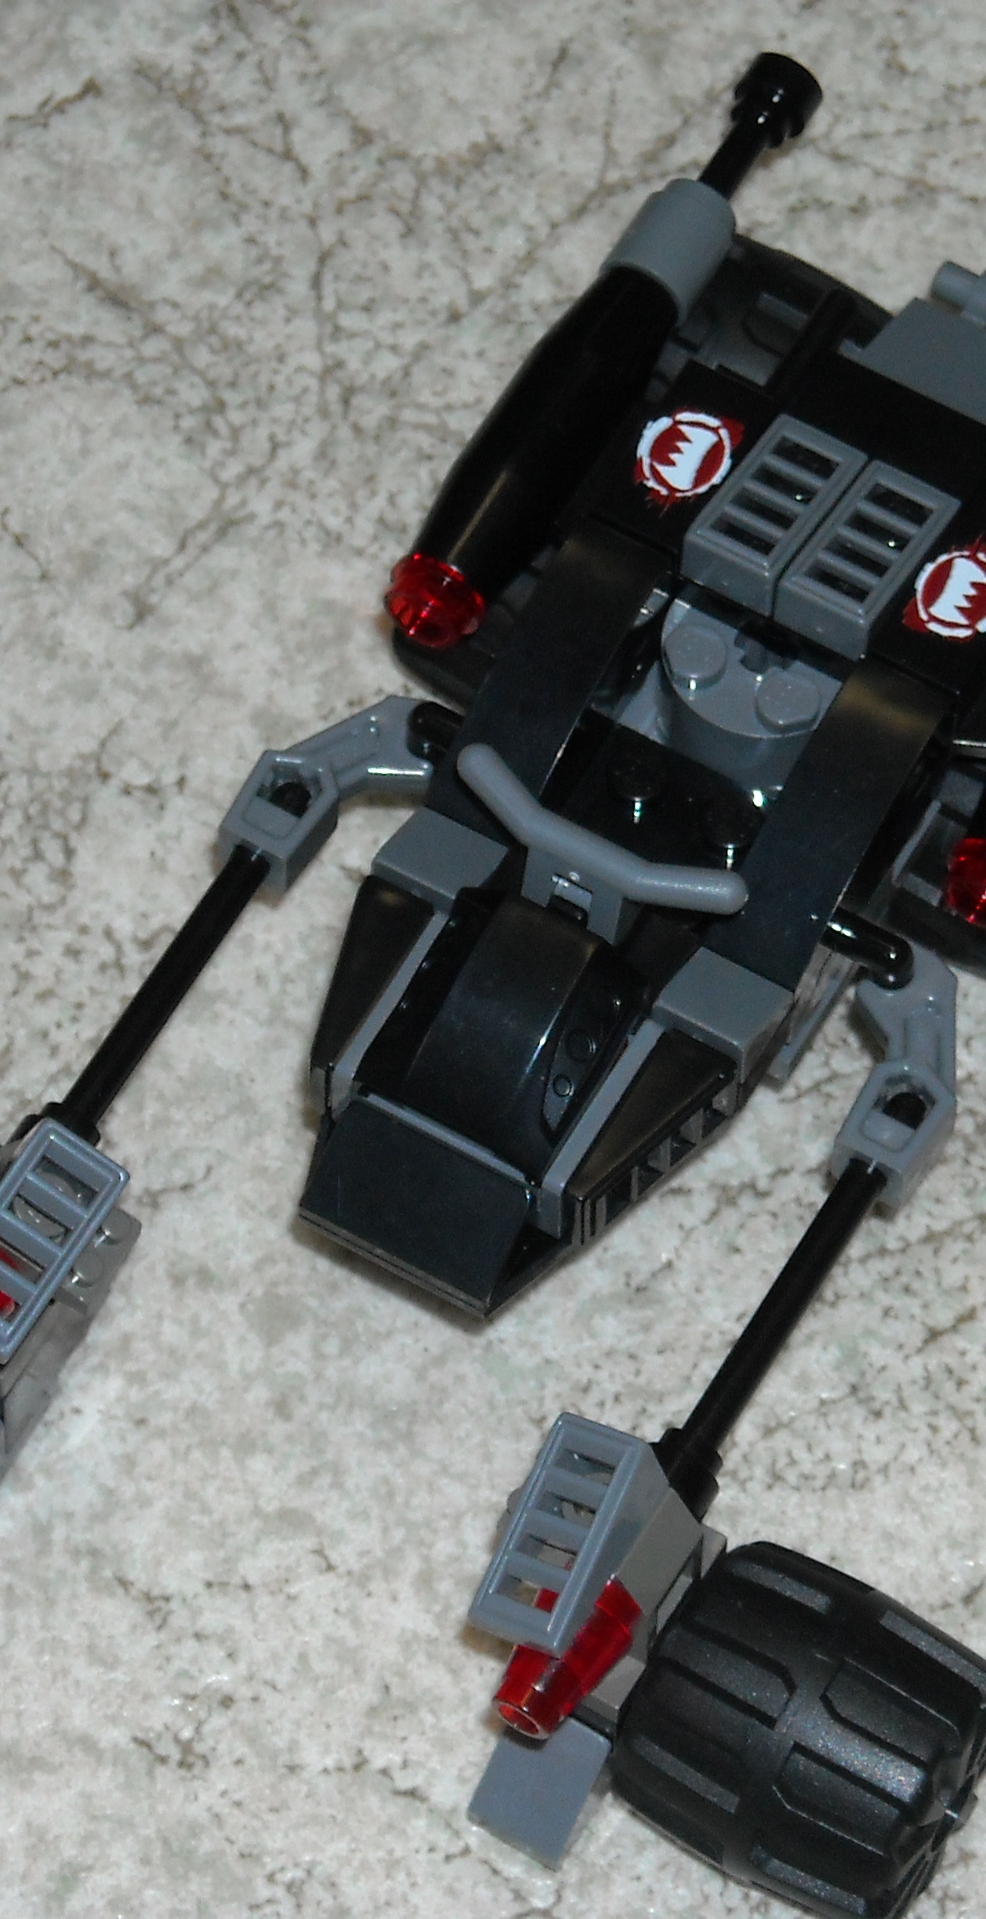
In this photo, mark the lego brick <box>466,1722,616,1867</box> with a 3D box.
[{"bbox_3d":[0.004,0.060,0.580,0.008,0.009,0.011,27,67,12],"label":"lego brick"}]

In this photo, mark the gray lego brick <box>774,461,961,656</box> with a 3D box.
[{"bbox_3d":[0.029,-0.031,0.588,0.008,0.006,0.016,27,65,12],"label":"gray lego brick"}]

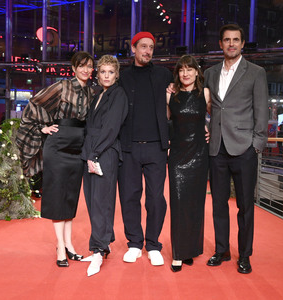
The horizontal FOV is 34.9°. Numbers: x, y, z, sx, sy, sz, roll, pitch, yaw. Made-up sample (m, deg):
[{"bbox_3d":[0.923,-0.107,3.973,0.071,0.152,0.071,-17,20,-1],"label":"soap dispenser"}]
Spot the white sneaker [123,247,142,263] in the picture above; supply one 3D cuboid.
[{"bbox_3d":[-0.033,0.838,3.722,0.112,0.115,0.300,2,2,24],"label":"white sneaker"}]

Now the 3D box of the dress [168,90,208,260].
[{"bbox_3d":[0.373,0.195,3.580,0.330,1.360,0.270,2,2,3],"label":"dress"}]

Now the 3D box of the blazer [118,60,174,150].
[{"bbox_3d":[0.017,-0.356,3.730,0.540,0.740,0.290,2,2,0],"label":"blazer"}]

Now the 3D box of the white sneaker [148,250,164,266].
[{"bbox_3d":[0.095,0.843,3.671,0.112,0.115,0.300,1,2,-16],"label":"white sneaker"}]

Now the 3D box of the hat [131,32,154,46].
[{"bbox_3d":[0.017,-0.910,3.720,0.195,0.135,0.225,1,2,-22],"label":"hat"}]

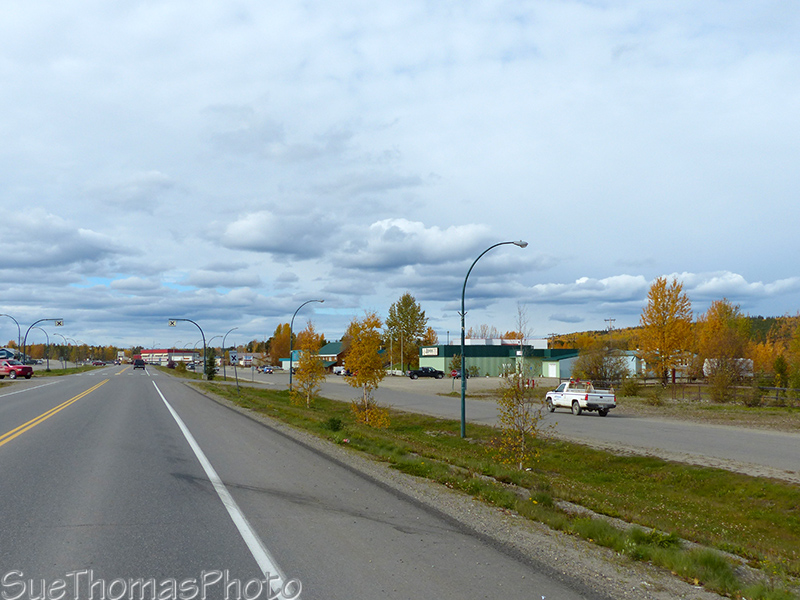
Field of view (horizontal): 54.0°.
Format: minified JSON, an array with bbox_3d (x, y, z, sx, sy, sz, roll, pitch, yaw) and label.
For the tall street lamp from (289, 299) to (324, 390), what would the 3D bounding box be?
[{"bbox_3d":[-8.792,4.345,74.813,3.300,8.700,0.350,1,-5,-18],"label":"tall street lamp"}]

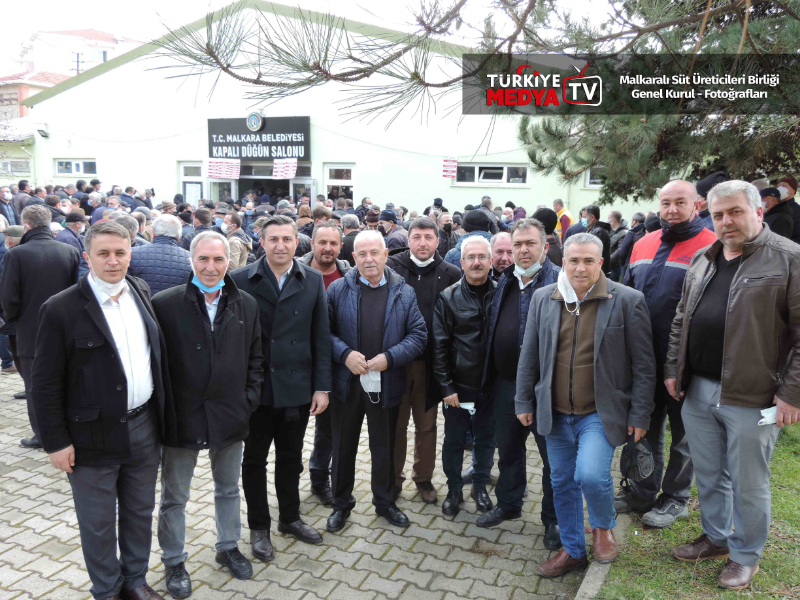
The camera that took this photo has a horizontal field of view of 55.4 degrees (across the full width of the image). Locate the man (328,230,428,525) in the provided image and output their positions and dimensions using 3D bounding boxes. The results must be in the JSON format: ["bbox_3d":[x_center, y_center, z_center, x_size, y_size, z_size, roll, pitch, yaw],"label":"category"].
[{"bbox_3d":[-0.152,0.462,4.380,0.560,1.690,0.400,0,10,-5],"label":"man"}]

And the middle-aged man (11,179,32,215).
[{"bbox_3d":[-5.756,-0.944,11.629,0.530,1.740,0.340,8,11,33],"label":"middle-aged man"}]

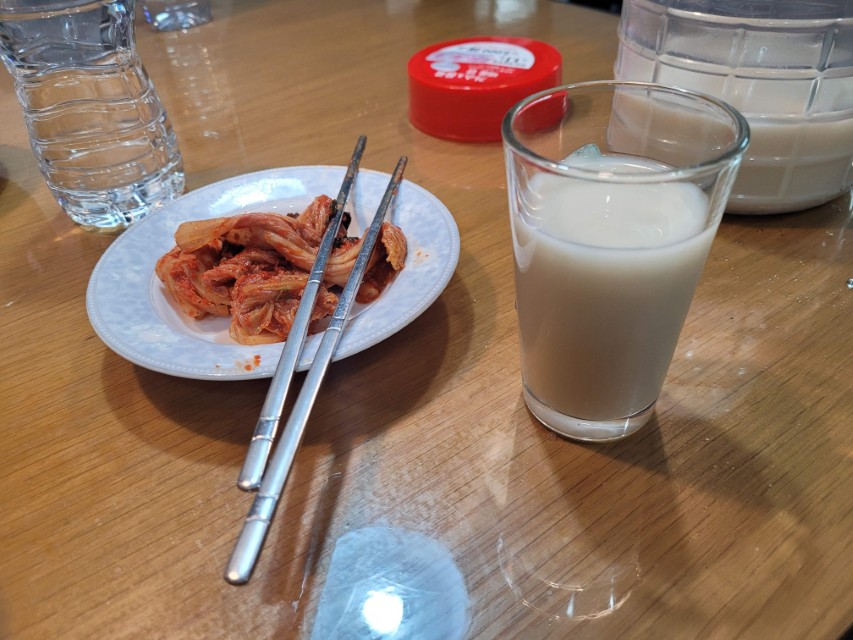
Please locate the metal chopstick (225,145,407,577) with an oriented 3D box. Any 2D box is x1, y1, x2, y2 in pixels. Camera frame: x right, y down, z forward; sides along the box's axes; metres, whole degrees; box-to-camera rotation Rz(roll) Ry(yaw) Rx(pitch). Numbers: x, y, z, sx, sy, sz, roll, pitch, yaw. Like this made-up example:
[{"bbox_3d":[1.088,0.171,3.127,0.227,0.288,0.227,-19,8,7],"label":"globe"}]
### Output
[{"bbox_3d":[-0.029,-0.010,0.243,0.007,0.005,0.229,4,41,8],"label":"metal chopstick"}]

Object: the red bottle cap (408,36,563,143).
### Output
[{"bbox_3d":[0.040,-0.162,0.442,0.106,0.034,0.106,-2,41,2],"label":"red bottle cap"}]

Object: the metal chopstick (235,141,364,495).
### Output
[{"bbox_3d":[-0.042,-0.026,0.263,0.007,0.005,0.229,1,40,5],"label":"metal chopstick"}]

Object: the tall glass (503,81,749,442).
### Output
[{"bbox_3d":[0.057,-0.015,0.215,0.067,0.105,0.067,-3,41,0],"label":"tall glass"}]

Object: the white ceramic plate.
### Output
[{"bbox_3d":[-0.062,-0.018,0.284,0.154,0.031,0.154,-2,41,2],"label":"white ceramic plate"}]

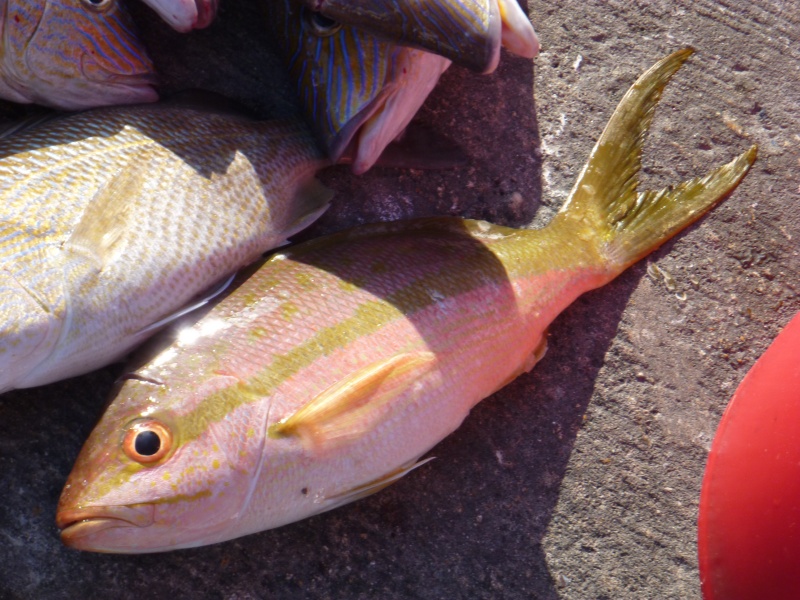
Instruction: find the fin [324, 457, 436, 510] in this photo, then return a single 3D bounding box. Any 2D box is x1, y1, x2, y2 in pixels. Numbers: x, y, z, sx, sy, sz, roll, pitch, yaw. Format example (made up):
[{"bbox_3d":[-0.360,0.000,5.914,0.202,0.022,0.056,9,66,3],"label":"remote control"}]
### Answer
[{"bbox_3d":[-0.009,0.086,1.390,0.057,0.014,0.011,-21,85,-2],"label":"fin"}]

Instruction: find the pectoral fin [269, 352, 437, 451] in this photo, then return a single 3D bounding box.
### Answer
[{"bbox_3d":[-0.022,0.048,1.380,0.086,0.014,0.027,-24,74,-7],"label":"pectoral fin"}]

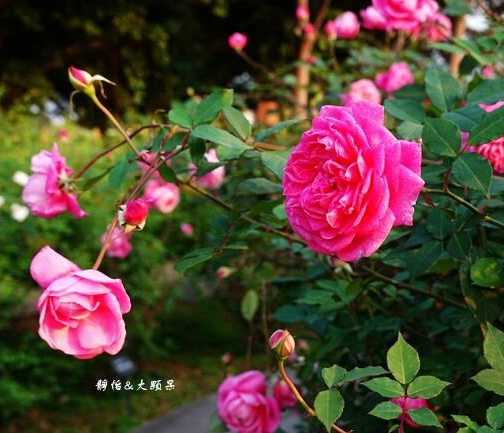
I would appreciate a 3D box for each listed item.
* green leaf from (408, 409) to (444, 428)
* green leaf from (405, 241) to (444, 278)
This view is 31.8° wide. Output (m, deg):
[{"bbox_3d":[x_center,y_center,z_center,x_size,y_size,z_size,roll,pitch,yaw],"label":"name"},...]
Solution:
[{"bbox_3d":[0.161,0.189,0.820,0.035,0.017,0.008,24,-30,15],"label":"green leaf"},{"bbox_3d":[0.185,0.045,0.950,0.028,0.056,0.012,36,-18,22],"label":"green leaf"}]

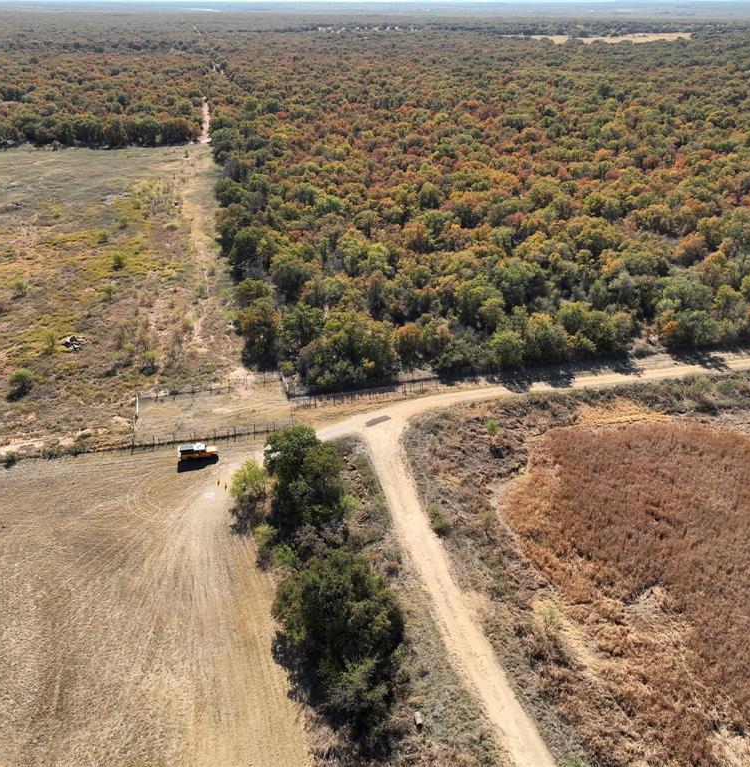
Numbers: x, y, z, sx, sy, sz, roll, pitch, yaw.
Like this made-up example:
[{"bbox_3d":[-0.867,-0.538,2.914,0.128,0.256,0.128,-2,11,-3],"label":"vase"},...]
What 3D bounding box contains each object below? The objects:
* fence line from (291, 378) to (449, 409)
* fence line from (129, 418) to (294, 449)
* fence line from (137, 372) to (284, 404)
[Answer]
[{"bbox_3d":[-0.320,1.323,105.429,24.170,1.420,0.200,-8,29,-14],"label":"fence line"},{"bbox_3d":[-21.592,6.768,95.322,21.690,1.450,0.200,-6,29,-11],"label":"fence line"},{"bbox_3d":[-24.690,0.318,107.287,21.740,1.420,0.200,-9,30,-15],"label":"fence line"}]

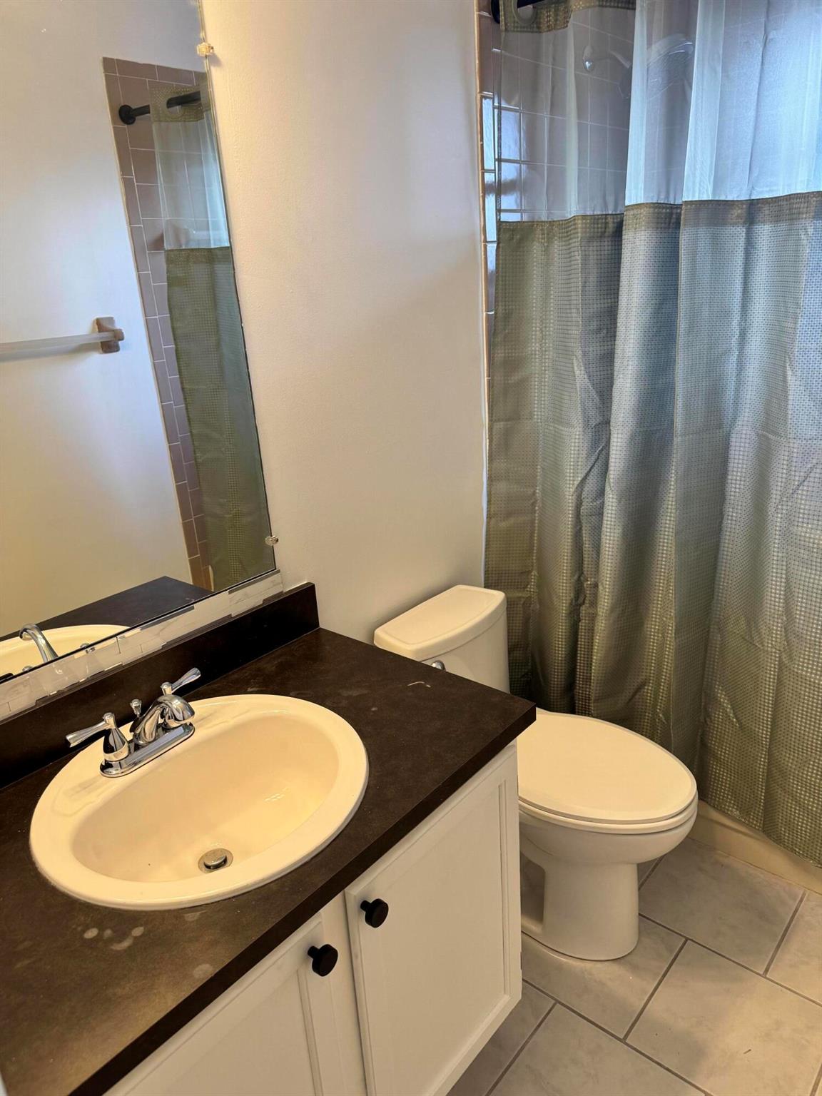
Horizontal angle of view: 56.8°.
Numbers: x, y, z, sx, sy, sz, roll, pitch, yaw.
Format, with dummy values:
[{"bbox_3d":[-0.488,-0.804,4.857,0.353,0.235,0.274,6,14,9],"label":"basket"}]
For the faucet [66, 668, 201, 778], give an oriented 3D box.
[{"bbox_3d":[-0.380,0.262,1.142,0.164,0.130,0.222,13,26,39],"label":"faucet"}]

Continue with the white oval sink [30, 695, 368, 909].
[{"bbox_3d":[-0.298,0.417,1.144,0.475,0.178,0.480,13,26,39],"label":"white oval sink"}]

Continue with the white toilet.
[{"bbox_3d":[0.299,0.525,1.742,0.682,0.693,0.360,13,26,39],"label":"white toilet"}]

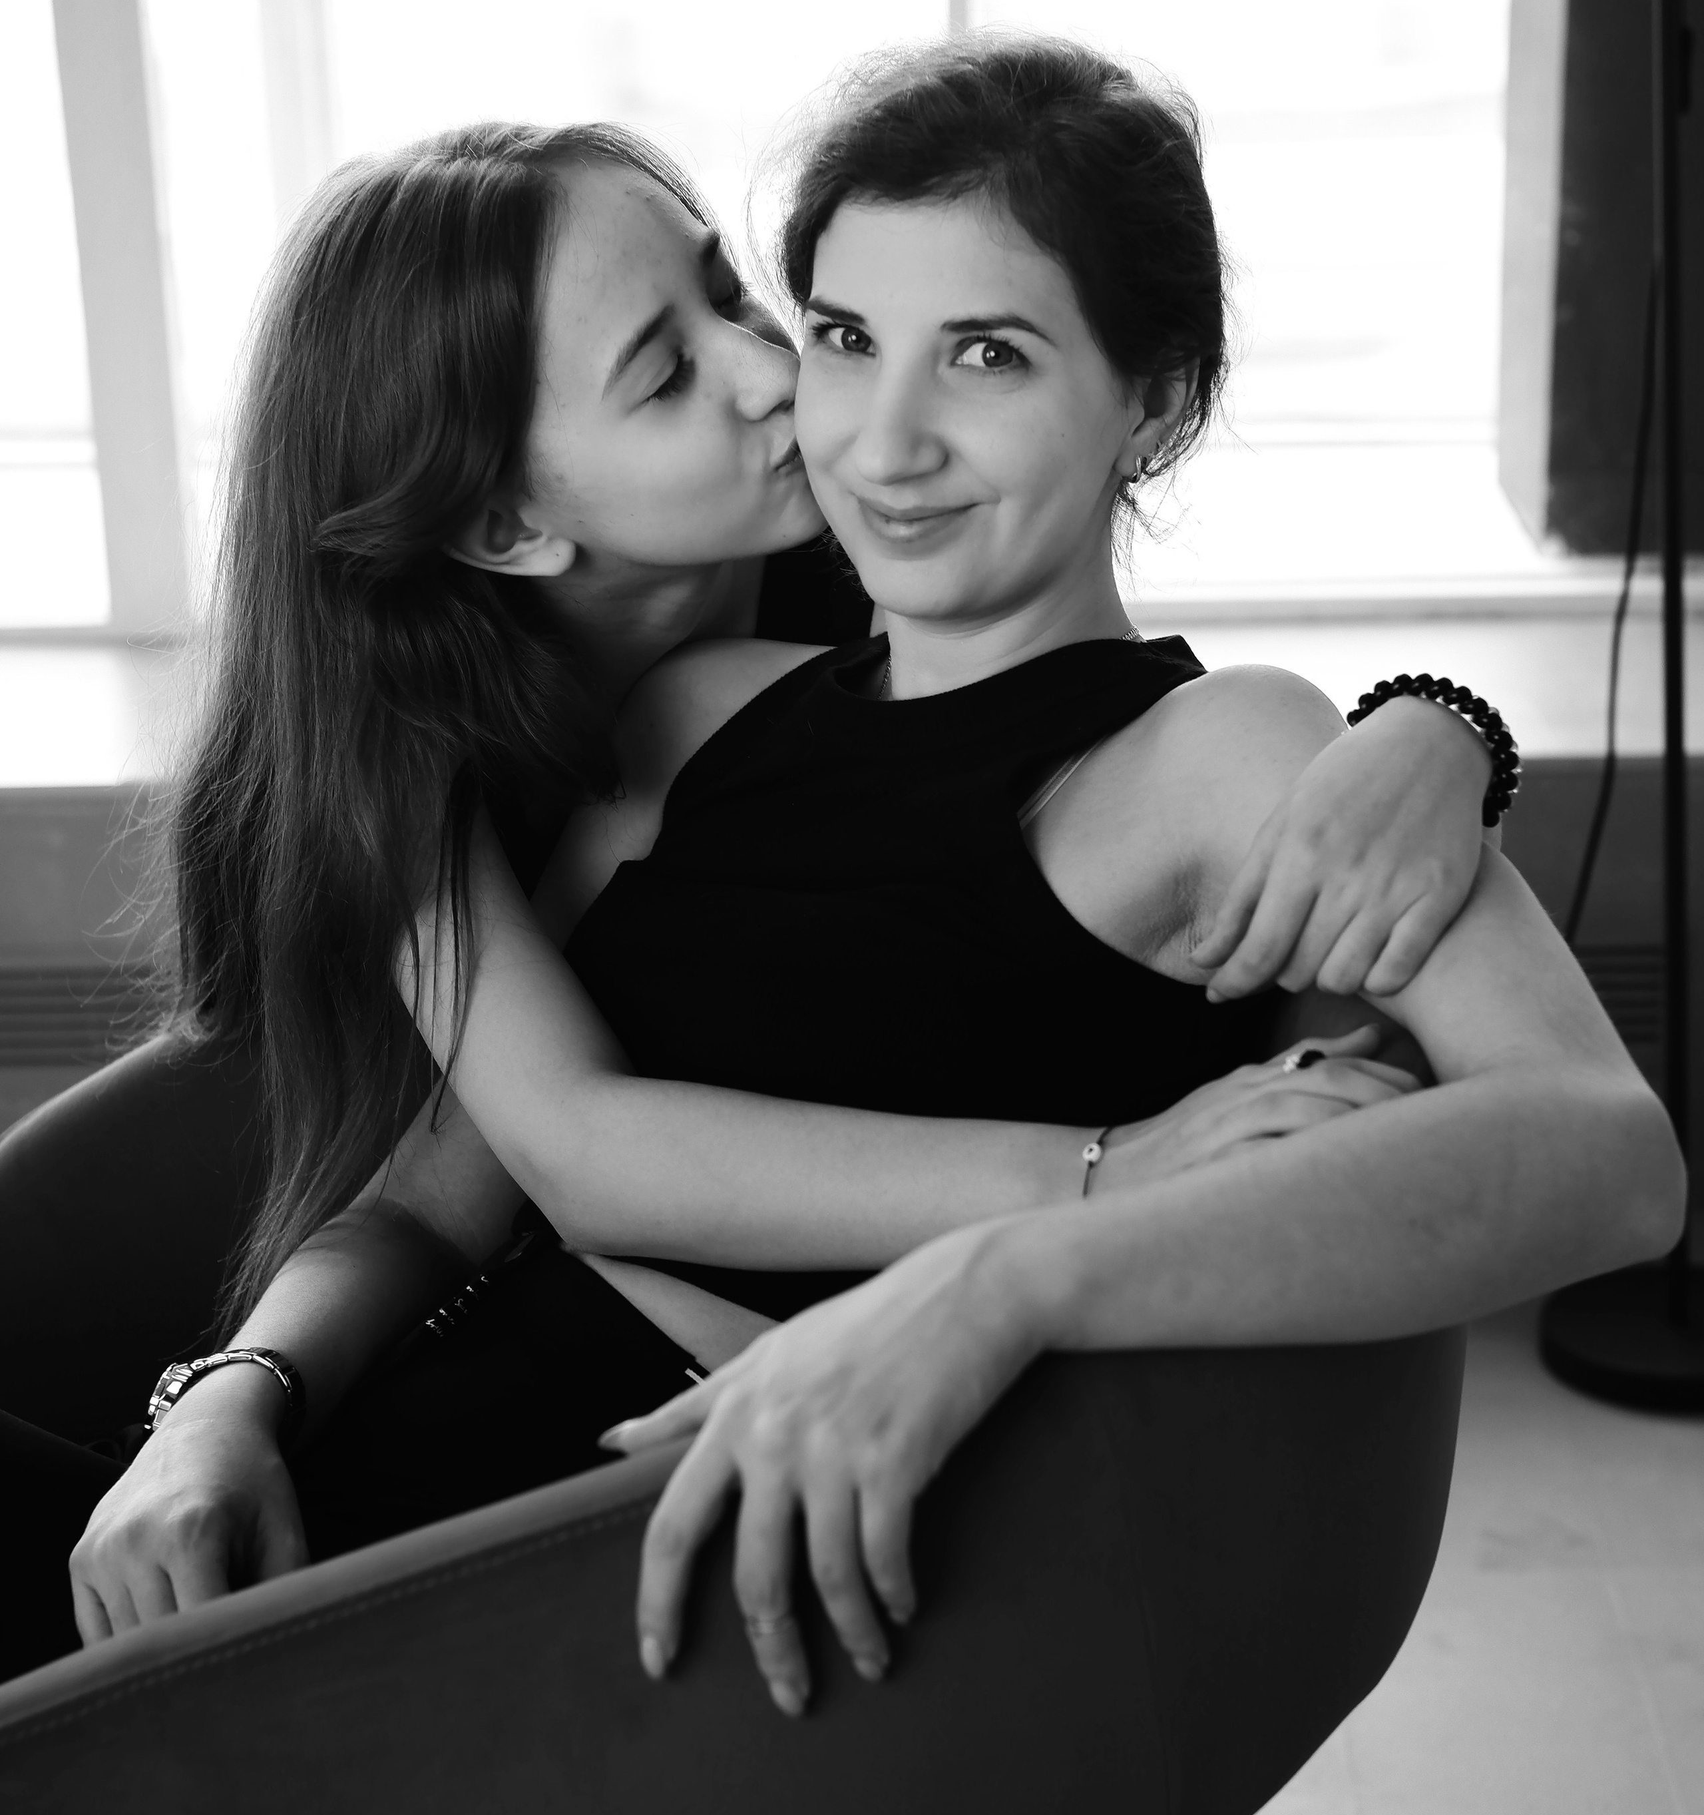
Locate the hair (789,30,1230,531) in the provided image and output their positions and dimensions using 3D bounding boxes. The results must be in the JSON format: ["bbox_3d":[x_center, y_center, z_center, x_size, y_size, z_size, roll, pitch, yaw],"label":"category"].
[{"bbox_3d":[0.062,-0.244,1.480,0.175,0.240,0.220,14,16,24],"label":"hair"}]

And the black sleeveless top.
[{"bbox_3d":[0.025,0.034,1.500,0.320,0.340,0.220,9,-3,42],"label":"black sleeveless top"}]

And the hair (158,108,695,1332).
[{"bbox_3d":[-0.177,-0.080,1.500,0.200,0.500,0.180,20,23,25],"label":"hair"}]

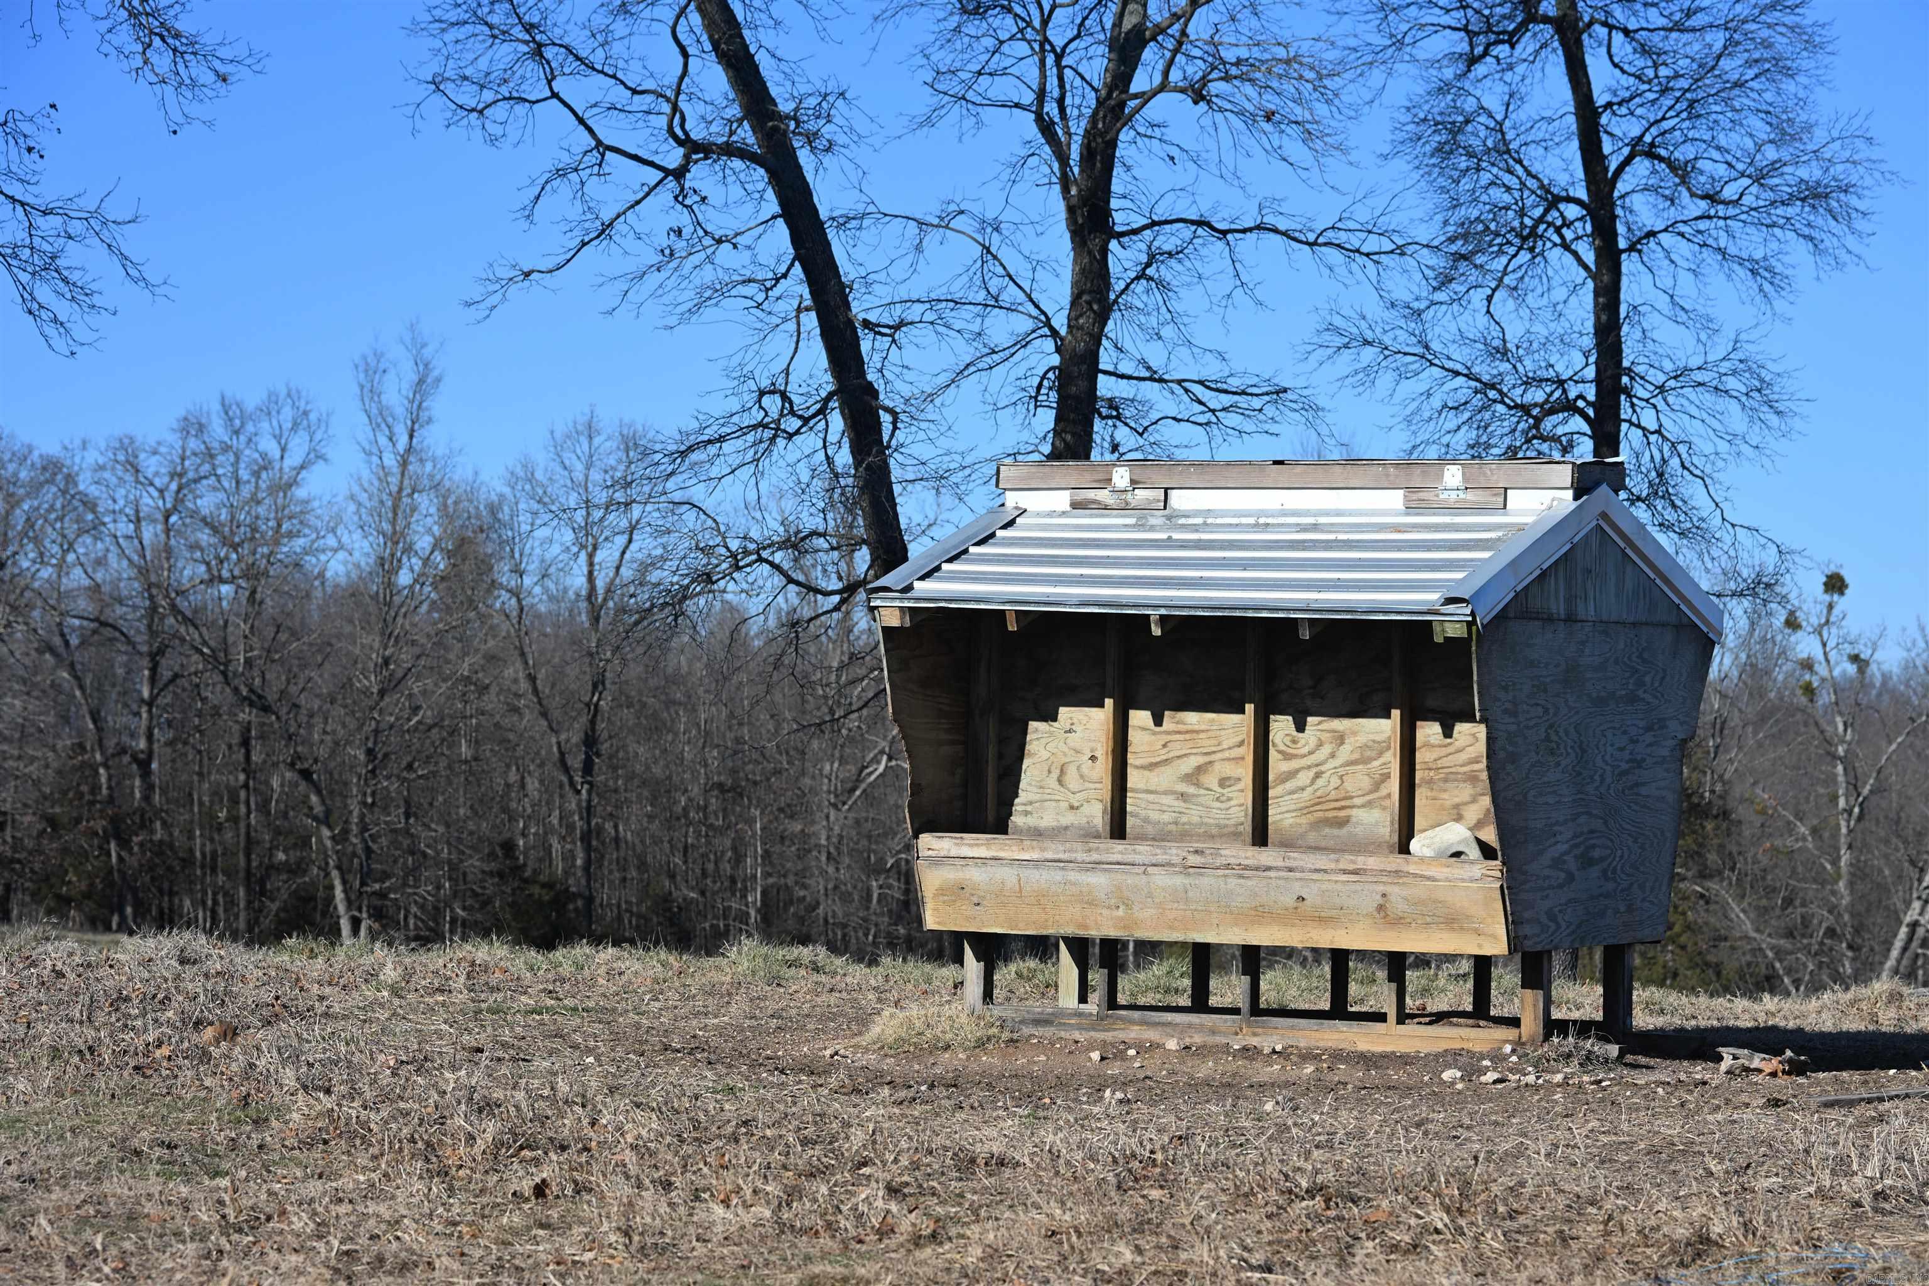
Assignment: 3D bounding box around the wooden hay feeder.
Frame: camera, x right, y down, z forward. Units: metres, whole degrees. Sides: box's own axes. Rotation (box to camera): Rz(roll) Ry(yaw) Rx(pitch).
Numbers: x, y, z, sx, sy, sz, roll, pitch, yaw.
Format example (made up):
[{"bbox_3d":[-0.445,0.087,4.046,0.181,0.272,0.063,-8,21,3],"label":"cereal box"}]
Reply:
[{"bbox_3d":[1.319,0.391,20.699,2.515,2.230,2.580,1,-1,28],"label":"wooden hay feeder"}]

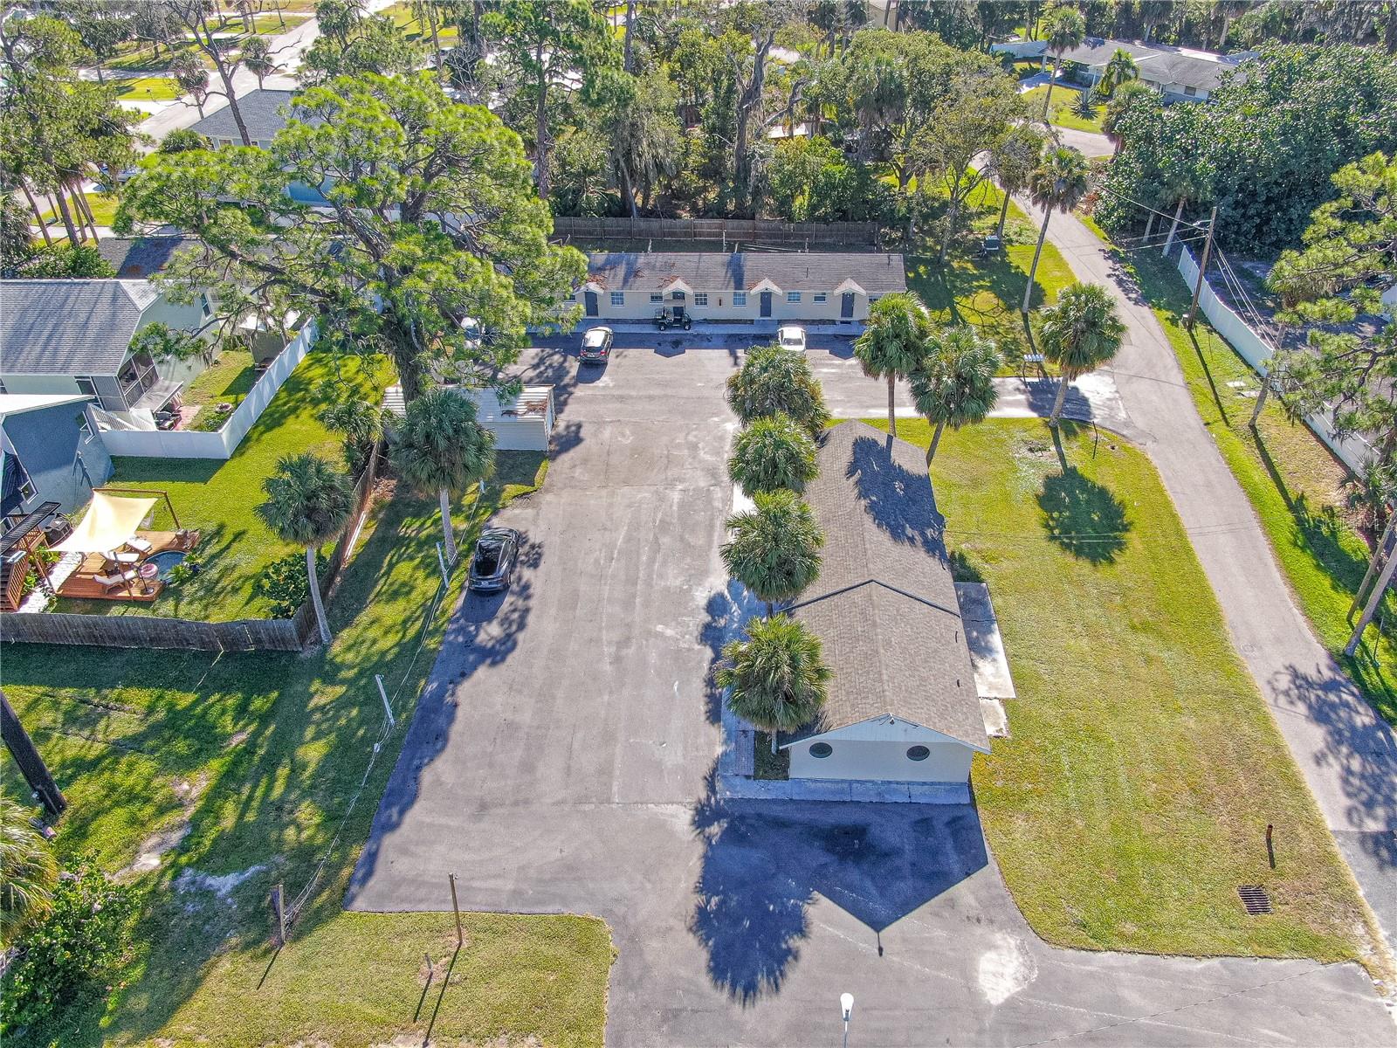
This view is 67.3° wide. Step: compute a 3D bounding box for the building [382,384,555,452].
[{"bbox_3d":[-13.938,-6.336,63.386,10.100,2.500,3.800,1,35,4],"label":"building"}]

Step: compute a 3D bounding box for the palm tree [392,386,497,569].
[{"bbox_3d":[-11.852,-1.943,50.704,4.925,9.700,4.925,1,36,3],"label":"palm tree"}]

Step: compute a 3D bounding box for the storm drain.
[{"bbox_3d":[19.619,13.211,36.925,0.860,0.100,1.080,-1,36,1],"label":"storm drain"}]

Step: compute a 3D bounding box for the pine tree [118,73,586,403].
[{"bbox_3d":[-17.144,-11.702,55.006,22.500,21.000,18.500,-2,35,0],"label":"pine tree"}]

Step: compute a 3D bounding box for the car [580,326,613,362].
[{"bbox_3d":[-6.793,-12.505,71.823,1.840,1.600,4.400,2,37,5],"label":"car"}]

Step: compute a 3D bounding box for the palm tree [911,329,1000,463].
[{"bbox_3d":[13.433,-5.979,55.915,4.900,9.100,4.900,-2,35,0],"label":"palm tree"}]

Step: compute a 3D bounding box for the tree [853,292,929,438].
[{"bbox_3d":[10.523,-8.027,58.212,4.400,10.000,4.400,-2,35,0],"label":"tree"}]

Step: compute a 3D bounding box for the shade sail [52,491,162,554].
[{"bbox_3d":[-29.622,0.060,52.547,3.700,0.700,4.900,1,36,3],"label":"shade sail"}]

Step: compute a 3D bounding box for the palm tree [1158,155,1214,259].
[{"bbox_3d":[37.180,-24.505,81.077,4.100,7.800,4.100,1,37,3],"label":"palm tree"}]

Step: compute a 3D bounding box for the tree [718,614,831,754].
[{"bbox_3d":[2.999,6.852,41.188,4.300,7.150,4.300,1,37,3],"label":"tree"}]

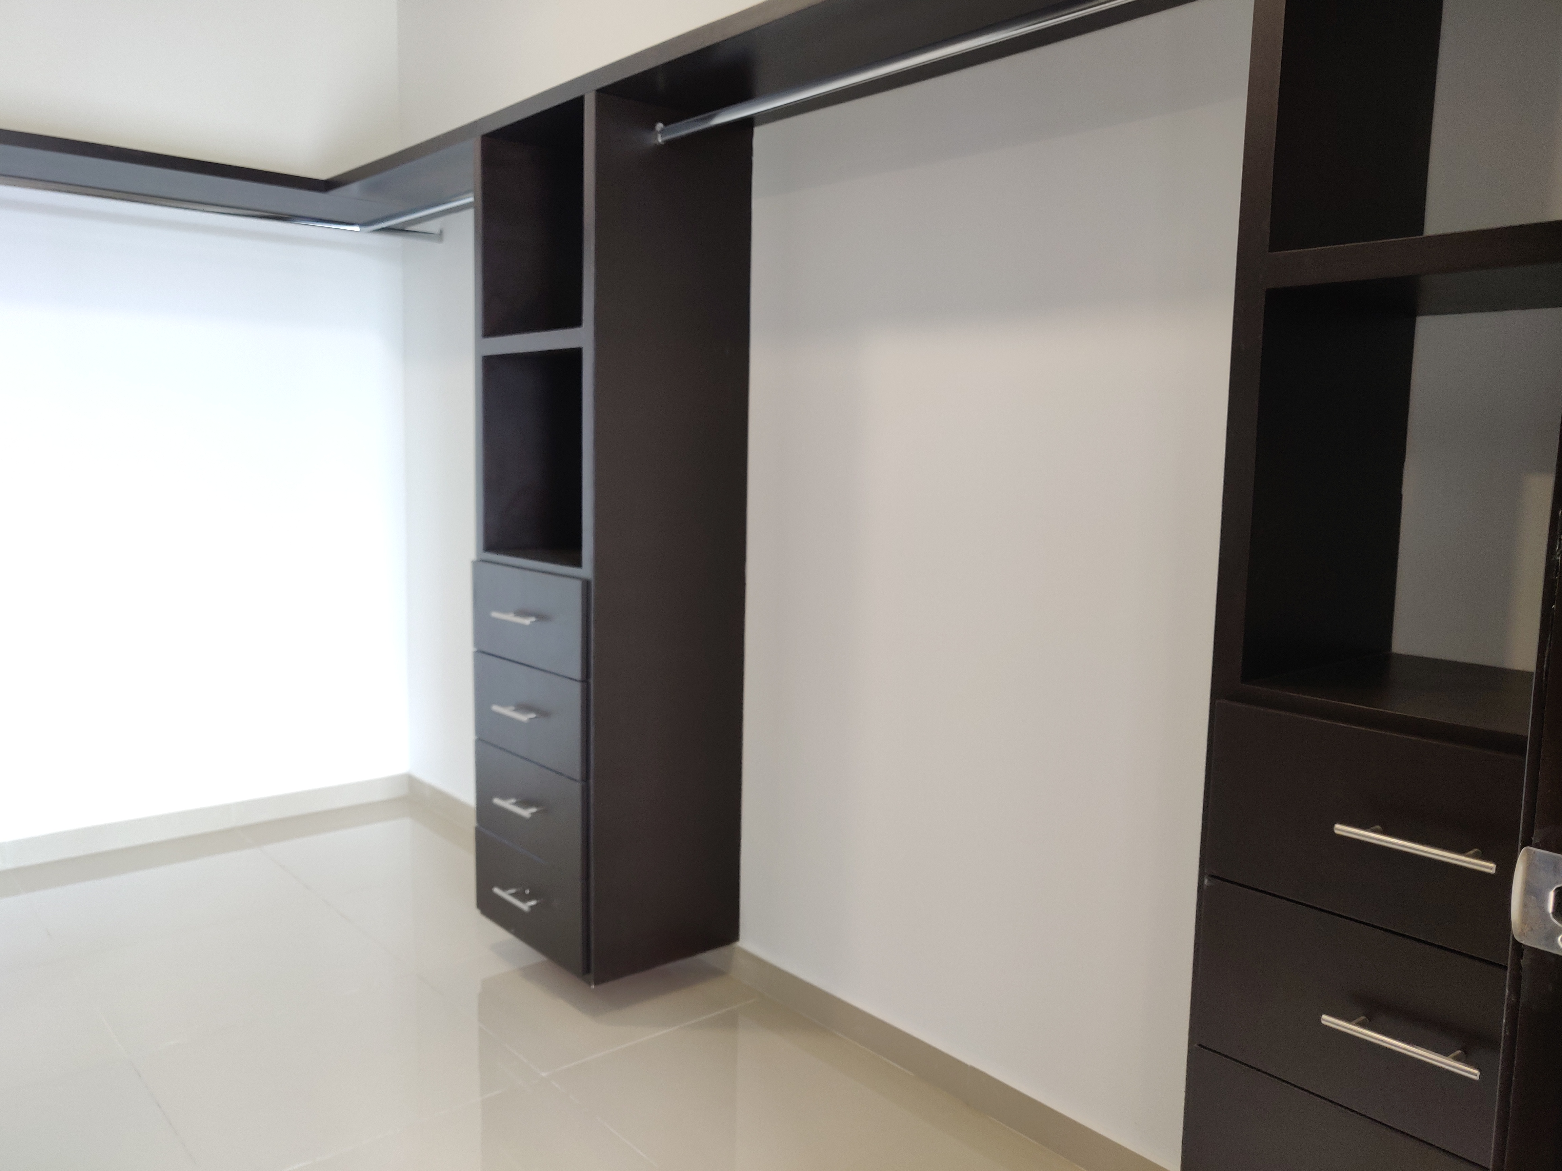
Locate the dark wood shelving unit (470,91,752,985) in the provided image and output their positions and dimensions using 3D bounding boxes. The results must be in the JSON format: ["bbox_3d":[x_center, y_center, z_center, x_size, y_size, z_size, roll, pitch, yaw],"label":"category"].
[{"bbox_3d":[-0.416,-0.092,2.685,0.429,1.880,0.530,-4,9,-41],"label":"dark wood shelving unit"}]

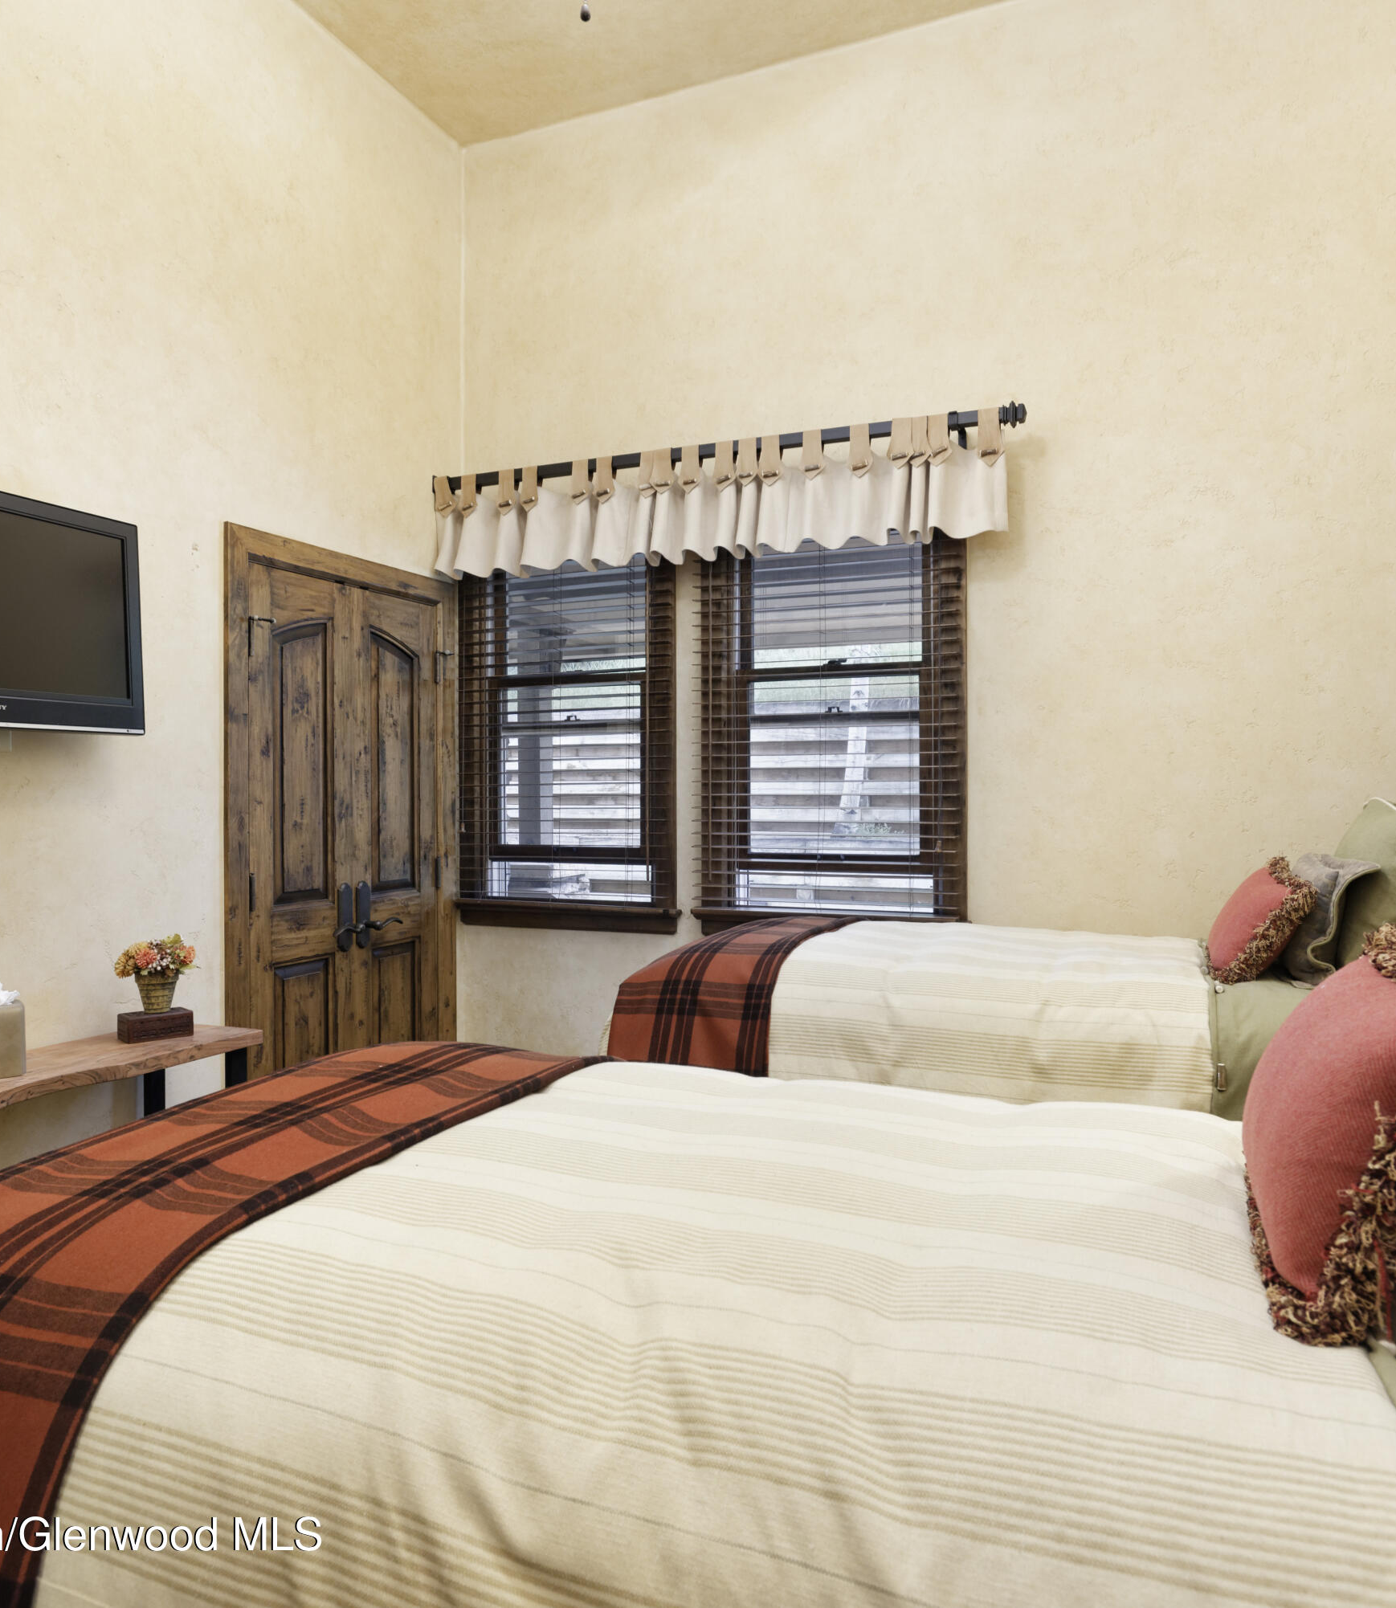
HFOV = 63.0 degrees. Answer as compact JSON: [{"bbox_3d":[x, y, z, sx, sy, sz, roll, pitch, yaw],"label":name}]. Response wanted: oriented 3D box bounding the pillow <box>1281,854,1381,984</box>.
[{"bbox_3d":[1.388,0.237,2.516,0.130,0.310,0.390,30,12,21],"label":"pillow"}]

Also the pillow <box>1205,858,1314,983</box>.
[{"bbox_3d":[1.293,0.266,2.650,0.145,0.280,0.335,39,16,5],"label":"pillow"}]

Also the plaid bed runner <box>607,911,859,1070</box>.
[{"bbox_3d":[0.159,0.550,3.160,0.440,0.430,1.050,0,0,24],"label":"plaid bed runner"}]

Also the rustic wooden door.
[{"bbox_3d":[-1.123,0.264,3.749,0.090,2.153,1.100,0,0,24],"label":"rustic wooden door"}]

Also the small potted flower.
[{"bbox_3d":[-1.367,0.430,2.870,0.185,0.190,0.190,0,0,24],"label":"small potted flower"}]

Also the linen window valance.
[{"bbox_3d":[-0.021,-0.985,3.731,2.050,0.365,0.100,0,0,24],"label":"linen window valance"}]

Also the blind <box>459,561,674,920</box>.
[{"bbox_3d":[-0.480,-0.227,4.072,0.870,1.210,0.055,0,0,24],"label":"blind"}]

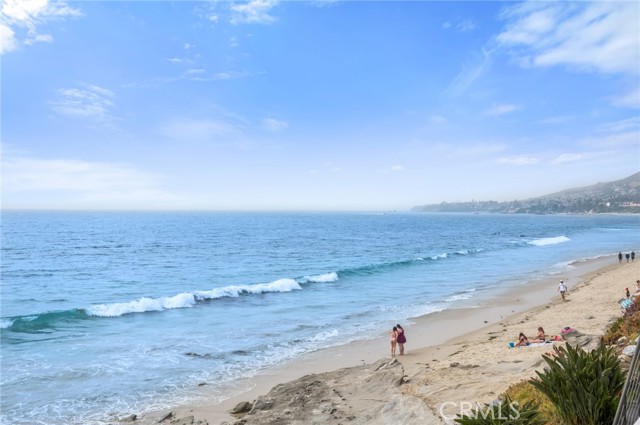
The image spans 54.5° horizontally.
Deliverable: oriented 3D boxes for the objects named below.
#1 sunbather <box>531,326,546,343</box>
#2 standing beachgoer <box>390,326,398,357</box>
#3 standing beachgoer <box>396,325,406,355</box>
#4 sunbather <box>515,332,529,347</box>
[{"bbox_3d":[12.006,6.756,34.300,0.930,0.800,0.470,0,0,-16],"label":"sunbather"},{"bbox_3d":[3.944,6.835,32.900,0.450,1.570,0.380,0,0,-18],"label":"standing beachgoer"},{"bbox_3d":[4.363,6.786,33.100,0.480,1.640,0.380,0,0,-37],"label":"standing beachgoer"},{"bbox_3d":[10.900,6.837,33.400,0.600,0.710,0.650,0,0,27],"label":"sunbather"}]

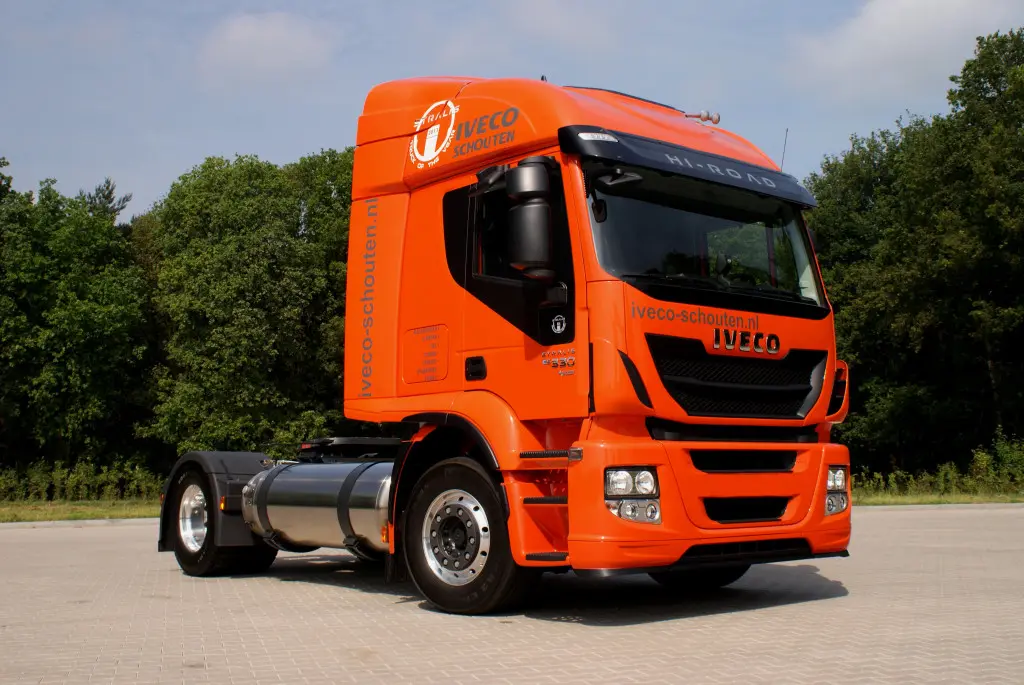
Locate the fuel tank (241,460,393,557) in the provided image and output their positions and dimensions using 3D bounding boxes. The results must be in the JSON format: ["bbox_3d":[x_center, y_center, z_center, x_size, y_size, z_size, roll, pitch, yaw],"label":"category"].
[{"bbox_3d":[-1.303,1.272,8.620,0.670,0.670,2.200,6,-9,-40],"label":"fuel tank"}]

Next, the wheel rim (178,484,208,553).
[{"bbox_3d":[-2.761,1.587,10.017,0.240,0.600,0.600,6,-9,-40],"label":"wheel rim"}]

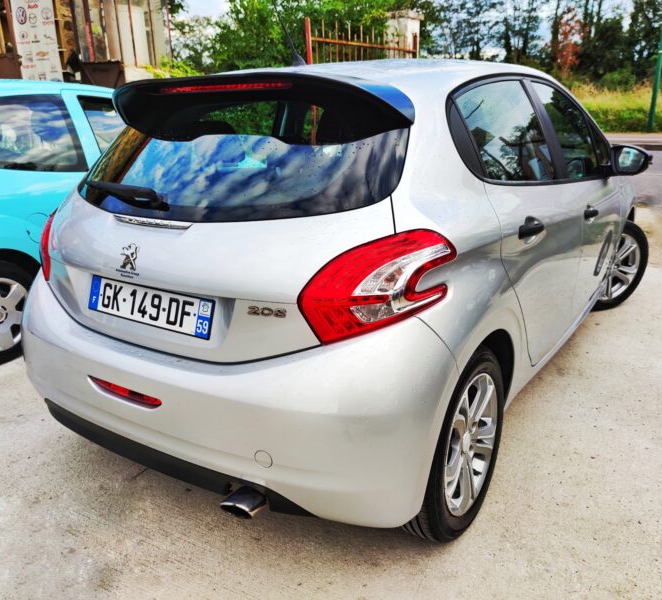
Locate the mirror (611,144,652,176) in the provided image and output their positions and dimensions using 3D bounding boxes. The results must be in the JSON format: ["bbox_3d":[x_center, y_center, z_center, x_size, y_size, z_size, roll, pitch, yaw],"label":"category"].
[{"bbox_3d":[1.548,-0.718,2.849,0.185,0.154,0.144,10,21,33],"label":"mirror"}]

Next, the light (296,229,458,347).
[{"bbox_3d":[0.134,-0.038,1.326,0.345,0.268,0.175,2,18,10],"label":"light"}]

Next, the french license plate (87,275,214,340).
[{"bbox_3d":[-0.541,0.014,1.627,0.525,0.115,0.022,10,4,33],"label":"french license plate"}]

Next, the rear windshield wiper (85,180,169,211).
[{"bbox_3d":[-0.639,-0.326,1.718,0.402,0.082,0.072,10,21,33],"label":"rear windshield wiper"}]

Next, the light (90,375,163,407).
[{"bbox_3d":[-0.607,0.268,1.654,0.319,0.046,0.051,10,21,33],"label":"light"}]

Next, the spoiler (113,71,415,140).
[{"bbox_3d":[-0.272,-0.647,1.850,1.215,0.180,0.237,10,21,33],"label":"spoiler"}]

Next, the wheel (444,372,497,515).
[{"bbox_3d":[0.387,0.444,1.803,0.160,0.458,0.458,10,21,33],"label":"wheel"}]

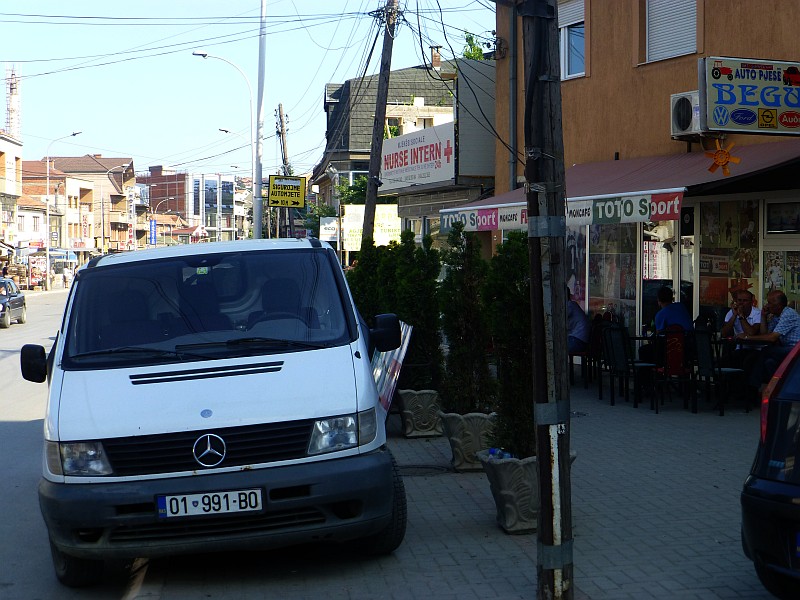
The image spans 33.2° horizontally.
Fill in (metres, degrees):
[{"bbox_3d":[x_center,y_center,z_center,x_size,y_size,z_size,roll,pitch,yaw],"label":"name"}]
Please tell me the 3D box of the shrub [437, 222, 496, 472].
[{"bbox_3d":[0.524,0.349,10.414,0.500,1.920,0.500,0,2,-6],"label":"shrub"}]

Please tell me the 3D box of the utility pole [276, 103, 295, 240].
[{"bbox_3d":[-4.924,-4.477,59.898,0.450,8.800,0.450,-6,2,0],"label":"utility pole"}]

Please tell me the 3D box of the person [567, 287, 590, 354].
[{"bbox_3d":[2.149,0.456,17.320,0.750,1.320,0.500,0,2,15],"label":"person"}]

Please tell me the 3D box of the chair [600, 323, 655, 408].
[{"bbox_3d":[2.610,0.714,15.076,0.520,0.930,0.450,-1,2,-43],"label":"chair"}]

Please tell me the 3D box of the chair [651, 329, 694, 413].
[{"bbox_3d":[2.930,0.736,14.446,0.440,0.920,0.500,0,2,-4],"label":"chair"}]

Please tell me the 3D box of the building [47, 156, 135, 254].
[{"bbox_3d":[-31.157,-8.310,134.320,9.000,12.600,9.500,0,2,8],"label":"building"}]

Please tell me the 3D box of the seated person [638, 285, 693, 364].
[{"bbox_3d":[3.042,0.512,15.320,0.750,1.320,0.520,1,2,30],"label":"seated person"}]

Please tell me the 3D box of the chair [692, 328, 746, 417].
[{"bbox_3d":[3.410,0.741,14.276,0.520,0.920,0.450,-1,2,-42],"label":"chair"}]

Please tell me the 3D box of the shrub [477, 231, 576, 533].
[{"bbox_3d":[0.764,0.473,8.116,0.560,1.800,0.560,0,2,-6],"label":"shrub"}]

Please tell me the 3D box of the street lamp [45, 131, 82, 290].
[{"bbox_3d":[-19.523,-5.155,77.886,2.150,9.350,0.350,0,2,-6],"label":"street lamp"}]

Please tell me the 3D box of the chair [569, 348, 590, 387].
[{"bbox_3d":[2.356,0.648,17.425,0.520,0.930,0.450,0,2,15],"label":"chair"}]

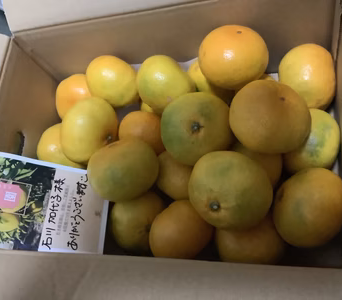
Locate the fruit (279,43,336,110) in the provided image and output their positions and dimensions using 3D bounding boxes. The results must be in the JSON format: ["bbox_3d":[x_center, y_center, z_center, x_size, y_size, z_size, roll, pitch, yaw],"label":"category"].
[{"bbox_3d":[0.165,-0.088,0.434,0.069,0.079,0.079,-6,67,21],"label":"fruit"}]

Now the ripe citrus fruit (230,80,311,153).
[{"bbox_3d":[0.096,-0.032,0.345,0.078,0.068,0.078,11,59,-15],"label":"ripe citrus fruit"}]

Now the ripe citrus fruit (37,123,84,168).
[{"bbox_3d":[-0.154,-0.003,0.512,0.074,0.069,0.074,-3,68,20],"label":"ripe citrus fruit"}]

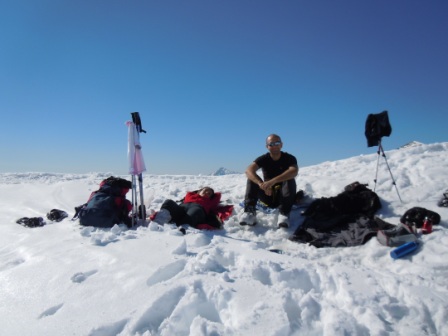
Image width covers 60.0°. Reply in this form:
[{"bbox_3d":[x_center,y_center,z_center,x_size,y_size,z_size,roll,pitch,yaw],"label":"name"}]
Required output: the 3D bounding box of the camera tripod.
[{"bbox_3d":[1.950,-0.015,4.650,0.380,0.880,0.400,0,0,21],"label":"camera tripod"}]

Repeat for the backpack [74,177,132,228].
[{"bbox_3d":[-1.330,0.370,4.250,0.500,0.550,0.380,0,0,12],"label":"backpack"}]

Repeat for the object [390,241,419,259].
[{"bbox_3d":[1.400,0.635,3.000,0.225,0.069,0.069,-18,6,-21],"label":"object"}]

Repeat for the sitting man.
[{"bbox_3d":[0.520,0.115,4.400,0.620,1.020,0.760,0,0,12],"label":"sitting man"}]

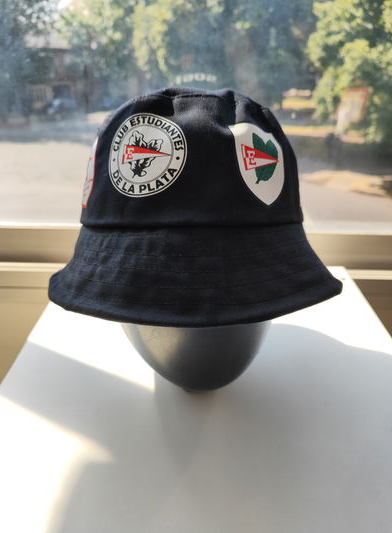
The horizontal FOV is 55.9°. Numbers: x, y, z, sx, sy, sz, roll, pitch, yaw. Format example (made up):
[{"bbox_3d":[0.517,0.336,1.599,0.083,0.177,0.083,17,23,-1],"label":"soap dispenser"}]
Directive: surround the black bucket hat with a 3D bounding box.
[{"bbox_3d":[-0.001,-0.060,0.323,0.245,0.150,0.262,0,14,0],"label":"black bucket hat"}]

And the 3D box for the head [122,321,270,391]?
[{"bbox_3d":[0.000,-0.003,0.350,0.160,0.255,0.195,0,30,0],"label":"head"}]

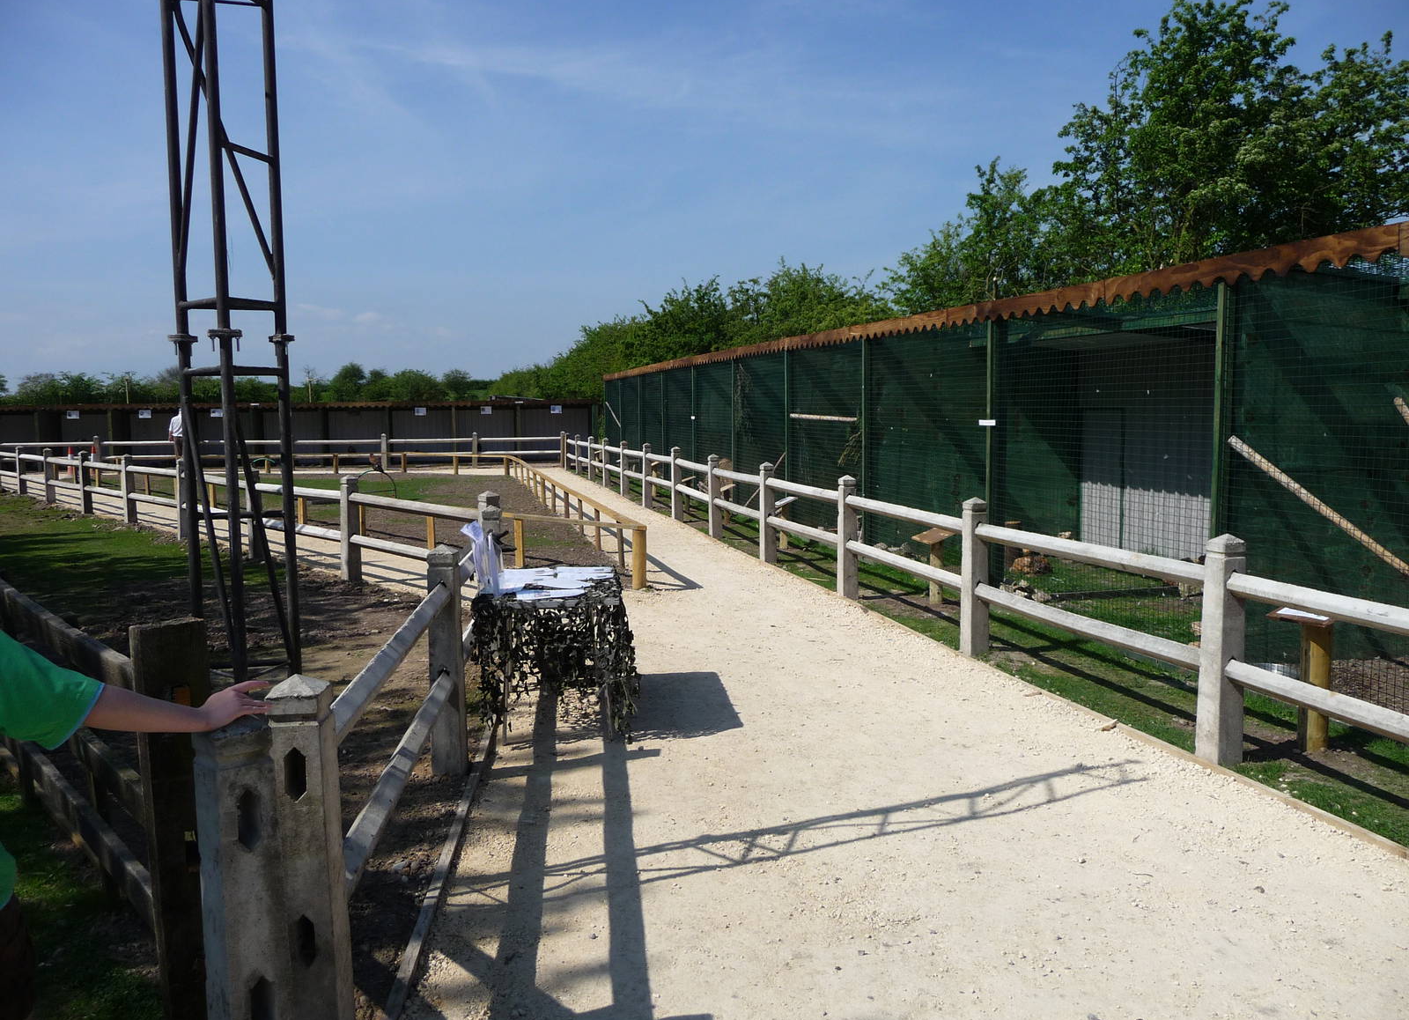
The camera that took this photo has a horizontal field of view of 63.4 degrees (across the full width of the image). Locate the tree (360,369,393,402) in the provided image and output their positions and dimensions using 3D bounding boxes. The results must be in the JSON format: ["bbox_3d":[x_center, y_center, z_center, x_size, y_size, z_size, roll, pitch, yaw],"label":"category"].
[{"bbox_3d":[-20.147,-6.440,70.000,2.100,4.495,2.100,-1,5,0],"label":"tree"}]

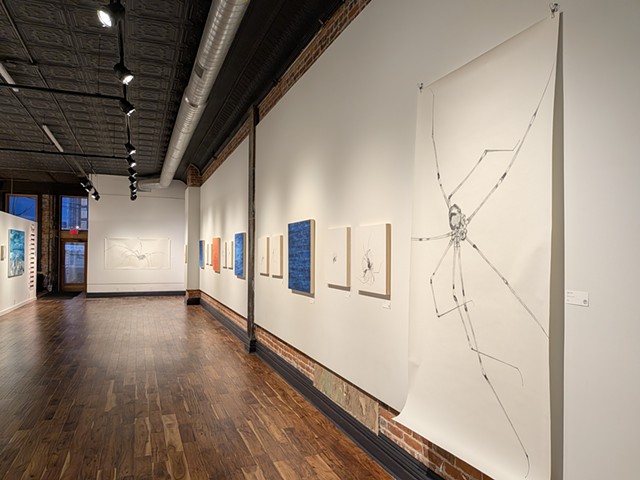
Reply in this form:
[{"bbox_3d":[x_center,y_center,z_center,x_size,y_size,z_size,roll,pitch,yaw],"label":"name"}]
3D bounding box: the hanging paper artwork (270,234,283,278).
[{"bbox_3d":[-0.552,0.206,5.742,0.042,0.508,0.411,1,-2,-22],"label":"hanging paper artwork"}]

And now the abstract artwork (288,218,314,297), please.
[{"bbox_3d":[-0.211,0.183,4.906,0.045,0.758,0.732,1,-2,-22],"label":"abstract artwork"}]

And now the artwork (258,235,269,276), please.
[{"bbox_3d":[-0.781,0.226,6.306,0.042,0.509,0.416,1,-2,-22],"label":"artwork"}]

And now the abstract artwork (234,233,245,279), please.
[{"bbox_3d":[-1.419,0.269,7.881,0.045,0.754,0.747,1,-2,-22],"label":"abstract artwork"}]

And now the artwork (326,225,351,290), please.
[{"bbox_3d":[0.171,0.149,3.959,0.042,0.515,0.408,1,-2,-22],"label":"artwork"}]

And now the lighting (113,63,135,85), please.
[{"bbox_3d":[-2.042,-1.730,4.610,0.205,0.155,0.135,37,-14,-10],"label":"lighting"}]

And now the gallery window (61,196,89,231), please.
[{"bbox_3d":[-9.562,-1.028,17.320,0.959,1.295,0.100,1,-2,-22],"label":"gallery window"}]

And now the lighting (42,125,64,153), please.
[{"bbox_3d":[-6.345,-2.395,10.606,0.110,0.080,2.480,1,-2,-22],"label":"lighting"}]

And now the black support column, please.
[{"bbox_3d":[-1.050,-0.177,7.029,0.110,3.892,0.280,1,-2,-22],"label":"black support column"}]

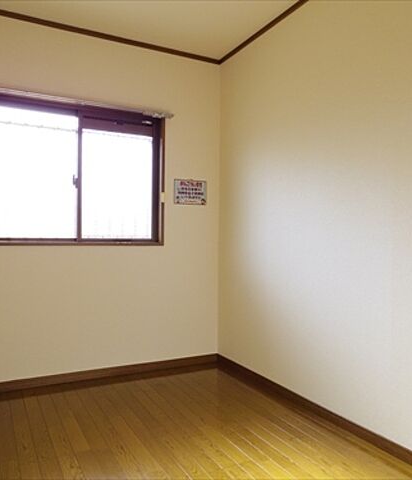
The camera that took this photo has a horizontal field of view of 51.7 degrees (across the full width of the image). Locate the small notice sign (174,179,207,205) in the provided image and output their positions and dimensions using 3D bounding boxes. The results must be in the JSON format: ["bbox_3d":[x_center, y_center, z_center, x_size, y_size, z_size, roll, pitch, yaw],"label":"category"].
[{"bbox_3d":[-0.115,-0.354,3.187,0.262,0.183,0.005,0,0,-28],"label":"small notice sign"}]

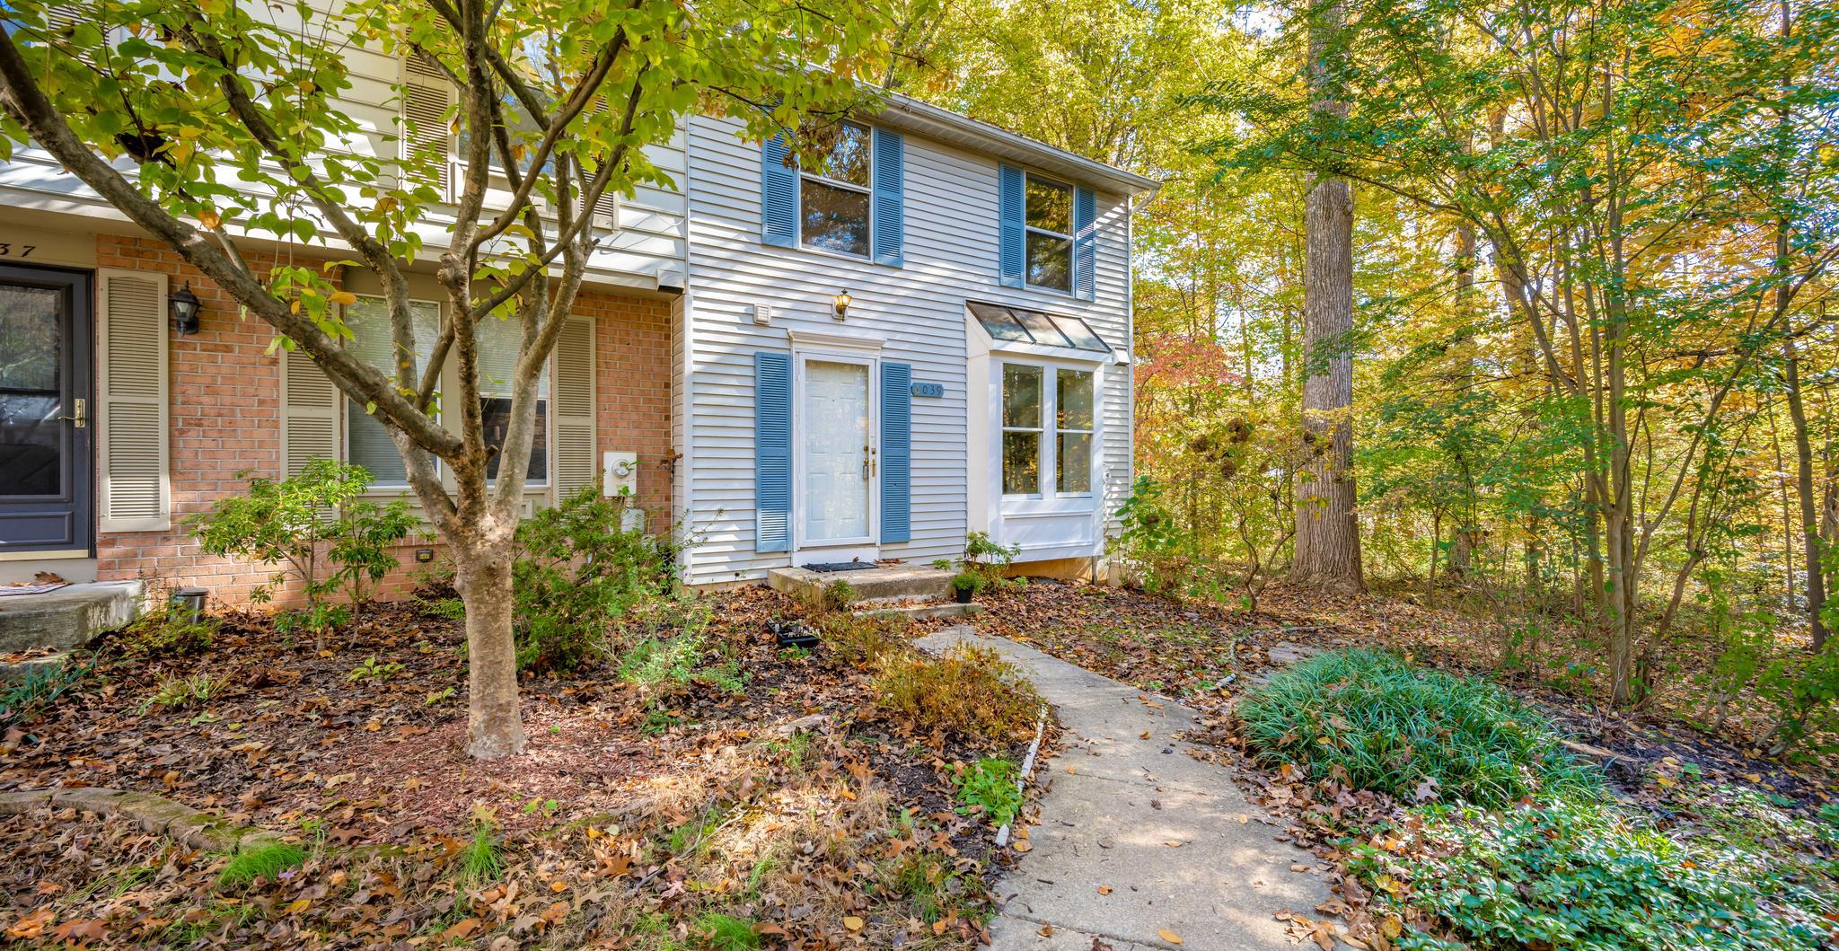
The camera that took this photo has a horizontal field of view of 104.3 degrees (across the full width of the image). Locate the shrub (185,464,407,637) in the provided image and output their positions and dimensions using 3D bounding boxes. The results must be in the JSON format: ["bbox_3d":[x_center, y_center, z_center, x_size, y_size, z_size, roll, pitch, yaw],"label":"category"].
[{"bbox_3d":[-3.800,0.490,4.530,1.120,1.160,0.920,0,0,-31],"label":"shrub"}]

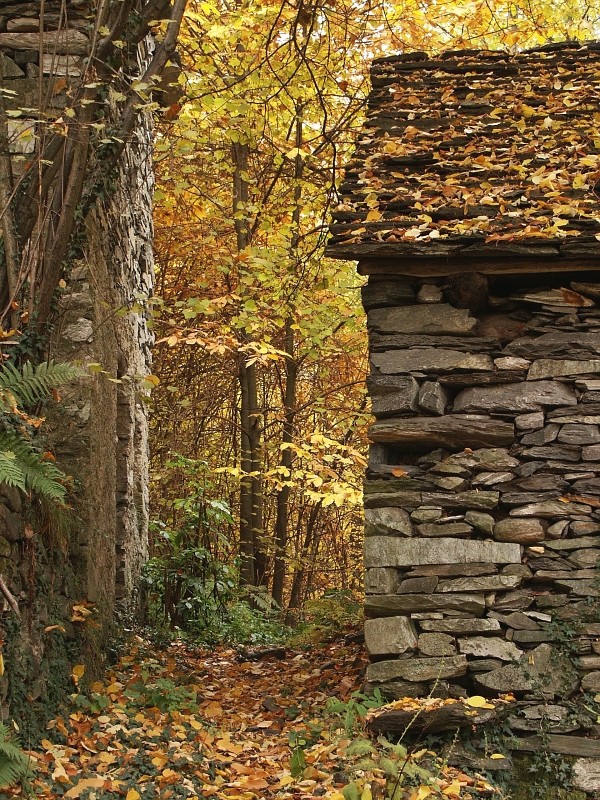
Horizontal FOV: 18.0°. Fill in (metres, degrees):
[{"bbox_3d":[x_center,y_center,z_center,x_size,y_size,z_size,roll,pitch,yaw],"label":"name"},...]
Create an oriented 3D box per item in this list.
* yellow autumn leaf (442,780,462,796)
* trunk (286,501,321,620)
[{"bbox_3d":[0.612,1.558,7.600,0.082,0.022,0.080,0,38,0],"label":"yellow autumn leaf"},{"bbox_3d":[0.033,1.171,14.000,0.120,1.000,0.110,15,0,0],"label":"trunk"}]

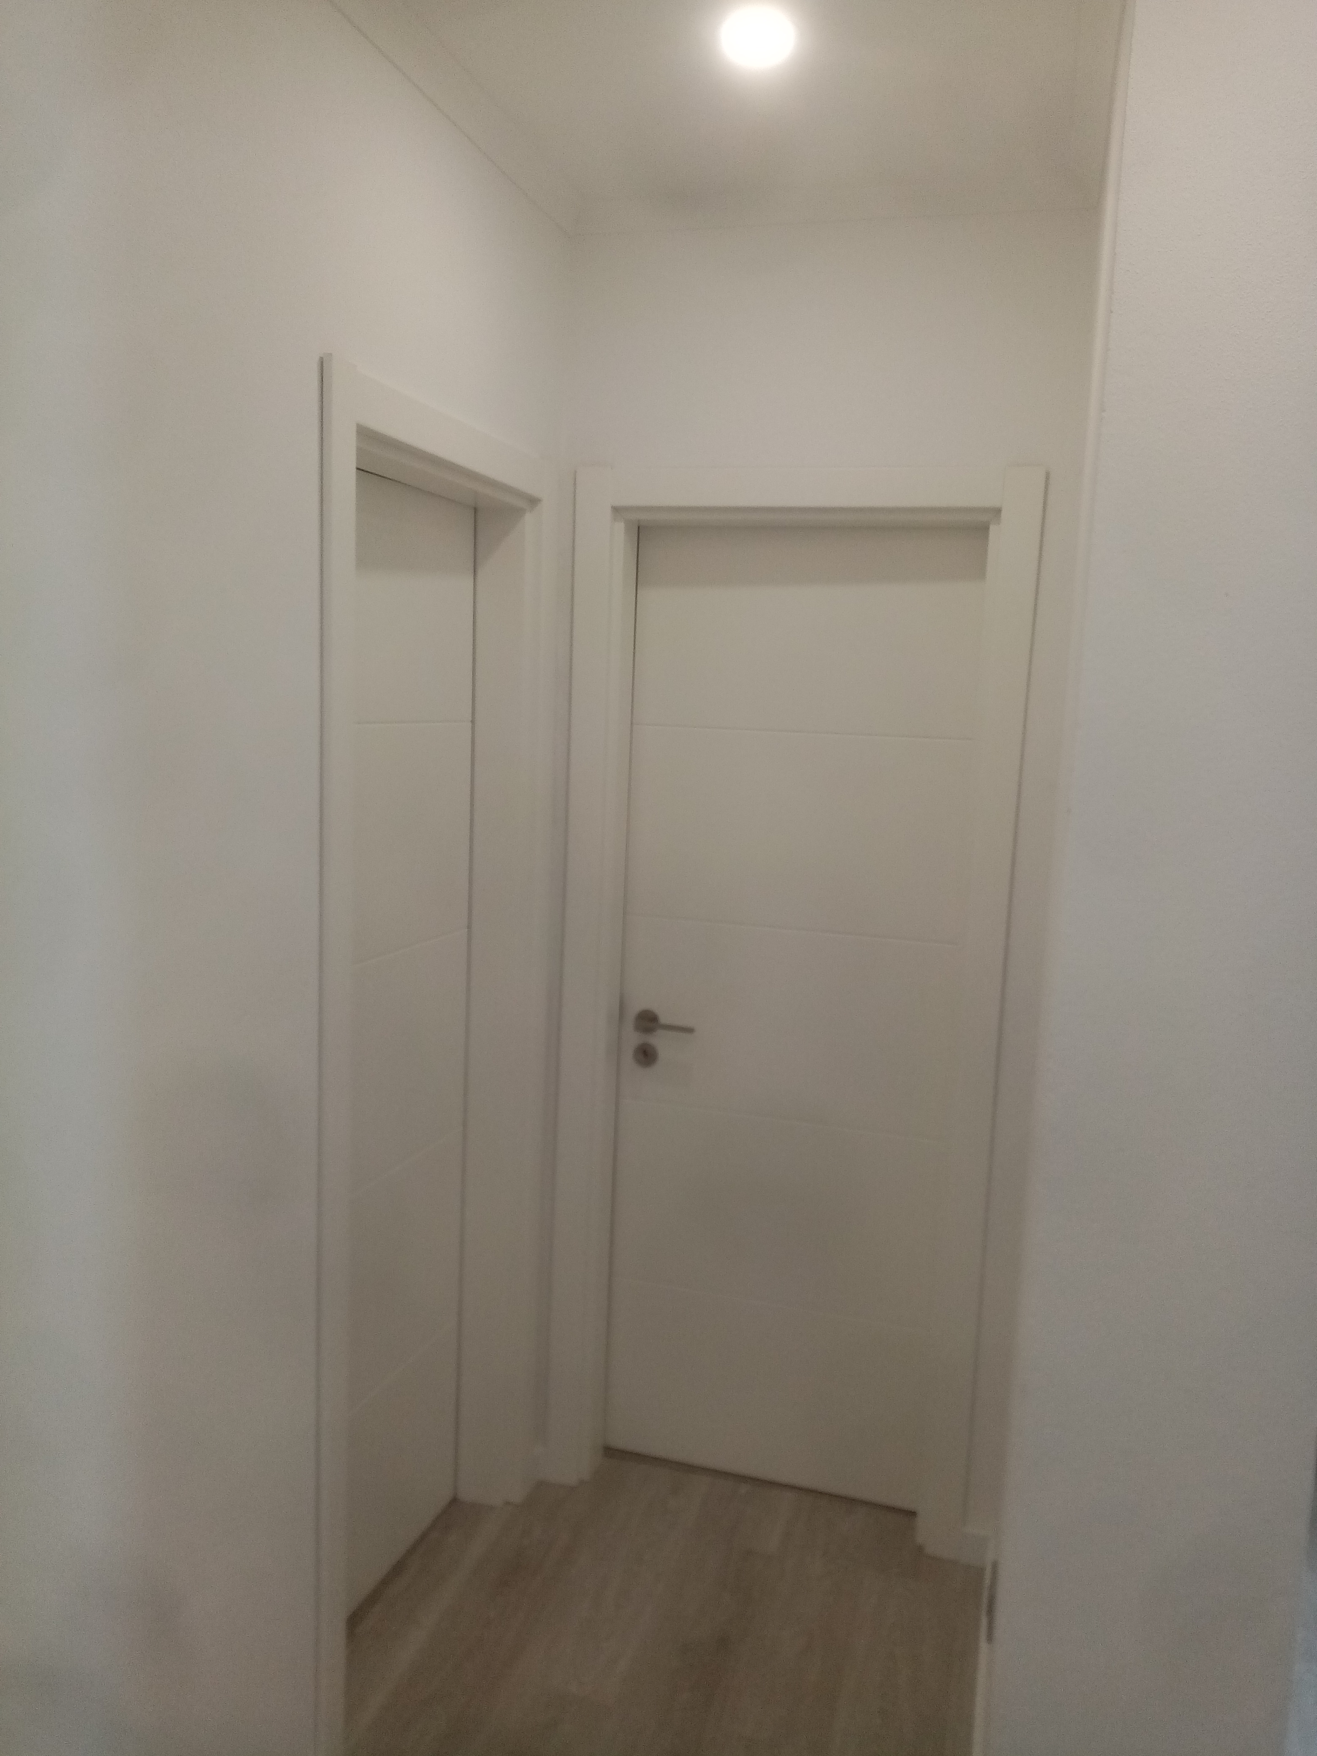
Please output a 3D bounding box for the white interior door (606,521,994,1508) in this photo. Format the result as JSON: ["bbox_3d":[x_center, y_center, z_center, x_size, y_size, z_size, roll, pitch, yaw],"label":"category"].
[{"bbox_3d":[0.259,0.305,2.742,0.712,2.015,0.040,4,8,14],"label":"white interior door"}]

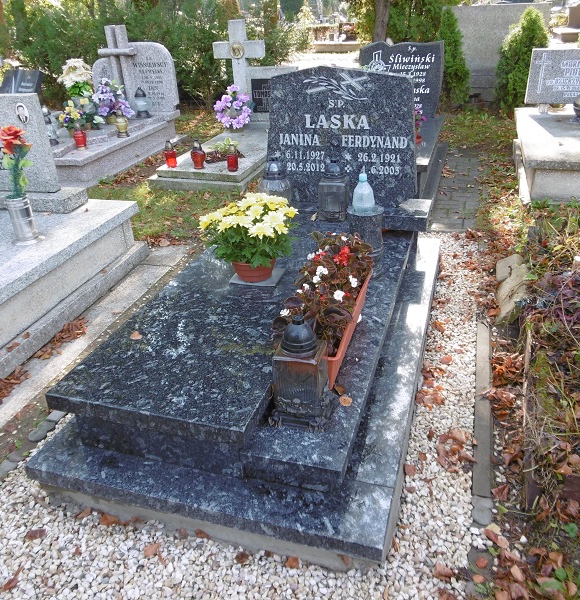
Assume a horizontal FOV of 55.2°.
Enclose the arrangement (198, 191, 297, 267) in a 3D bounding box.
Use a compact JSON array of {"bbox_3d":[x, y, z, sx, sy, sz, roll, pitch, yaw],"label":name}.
[{"bbox_3d":[-0.139,-0.224,2.055,0.353,0.314,0.342,-2,27,1],"label":"arrangement"}]

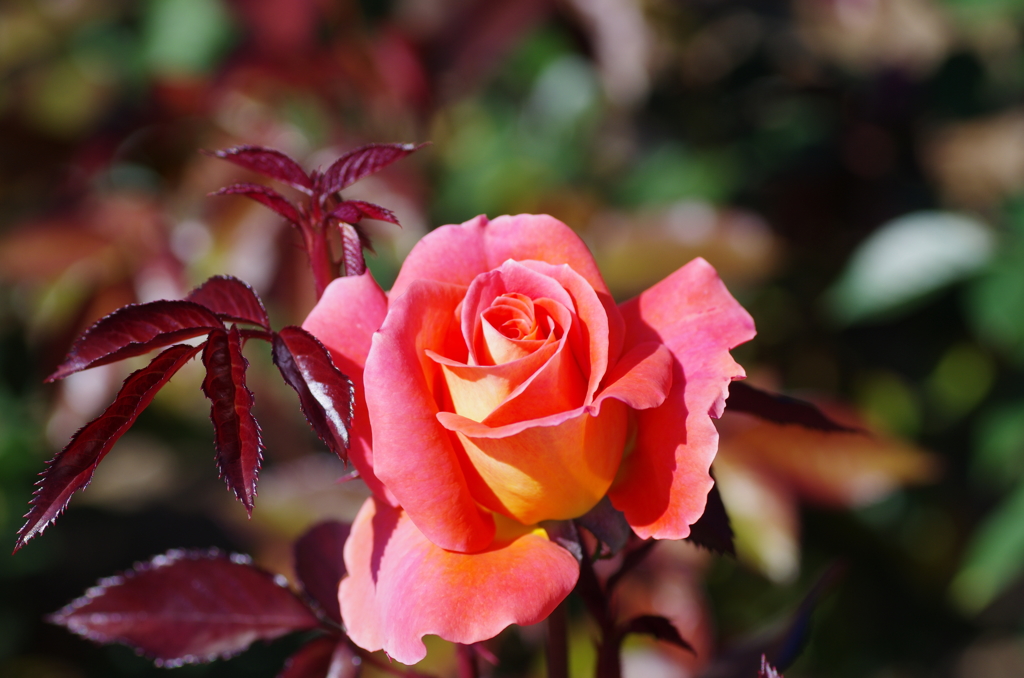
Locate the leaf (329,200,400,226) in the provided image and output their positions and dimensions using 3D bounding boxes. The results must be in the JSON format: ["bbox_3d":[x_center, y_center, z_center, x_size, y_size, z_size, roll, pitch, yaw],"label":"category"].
[{"bbox_3d":[-0.034,-0.029,0.892,0.018,0.005,0.009,10,36,19],"label":"leaf"}]

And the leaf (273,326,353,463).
[{"bbox_3d":[-0.045,0.012,0.867,0.017,0.007,0.037,-19,64,-20],"label":"leaf"}]

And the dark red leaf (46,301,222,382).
[{"bbox_3d":[-0.087,0.000,0.874,0.042,0.008,0.016,-16,37,3],"label":"dark red leaf"}]

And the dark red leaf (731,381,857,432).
[{"bbox_3d":[0.064,0.016,0.912,0.043,0.006,0.018,14,23,-7],"label":"dark red leaf"}]

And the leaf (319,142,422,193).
[{"bbox_3d":[-0.032,-0.040,0.899,0.027,0.005,0.011,-24,41,6],"label":"leaf"}]

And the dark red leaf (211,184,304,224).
[{"bbox_3d":[-0.059,-0.032,0.894,0.022,0.005,0.010,19,37,-8],"label":"dark red leaf"}]

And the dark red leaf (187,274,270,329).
[{"bbox_3d":[-0.066,-0.008,0.889,0.018,0.007,0.033,-23,25,-33],"label":"dark red leaf"}]

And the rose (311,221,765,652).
[{"bbox_3d":[0.004,0.023,0.880,0.102,0.088,0.085,1,22,2],"label":"rose"}]

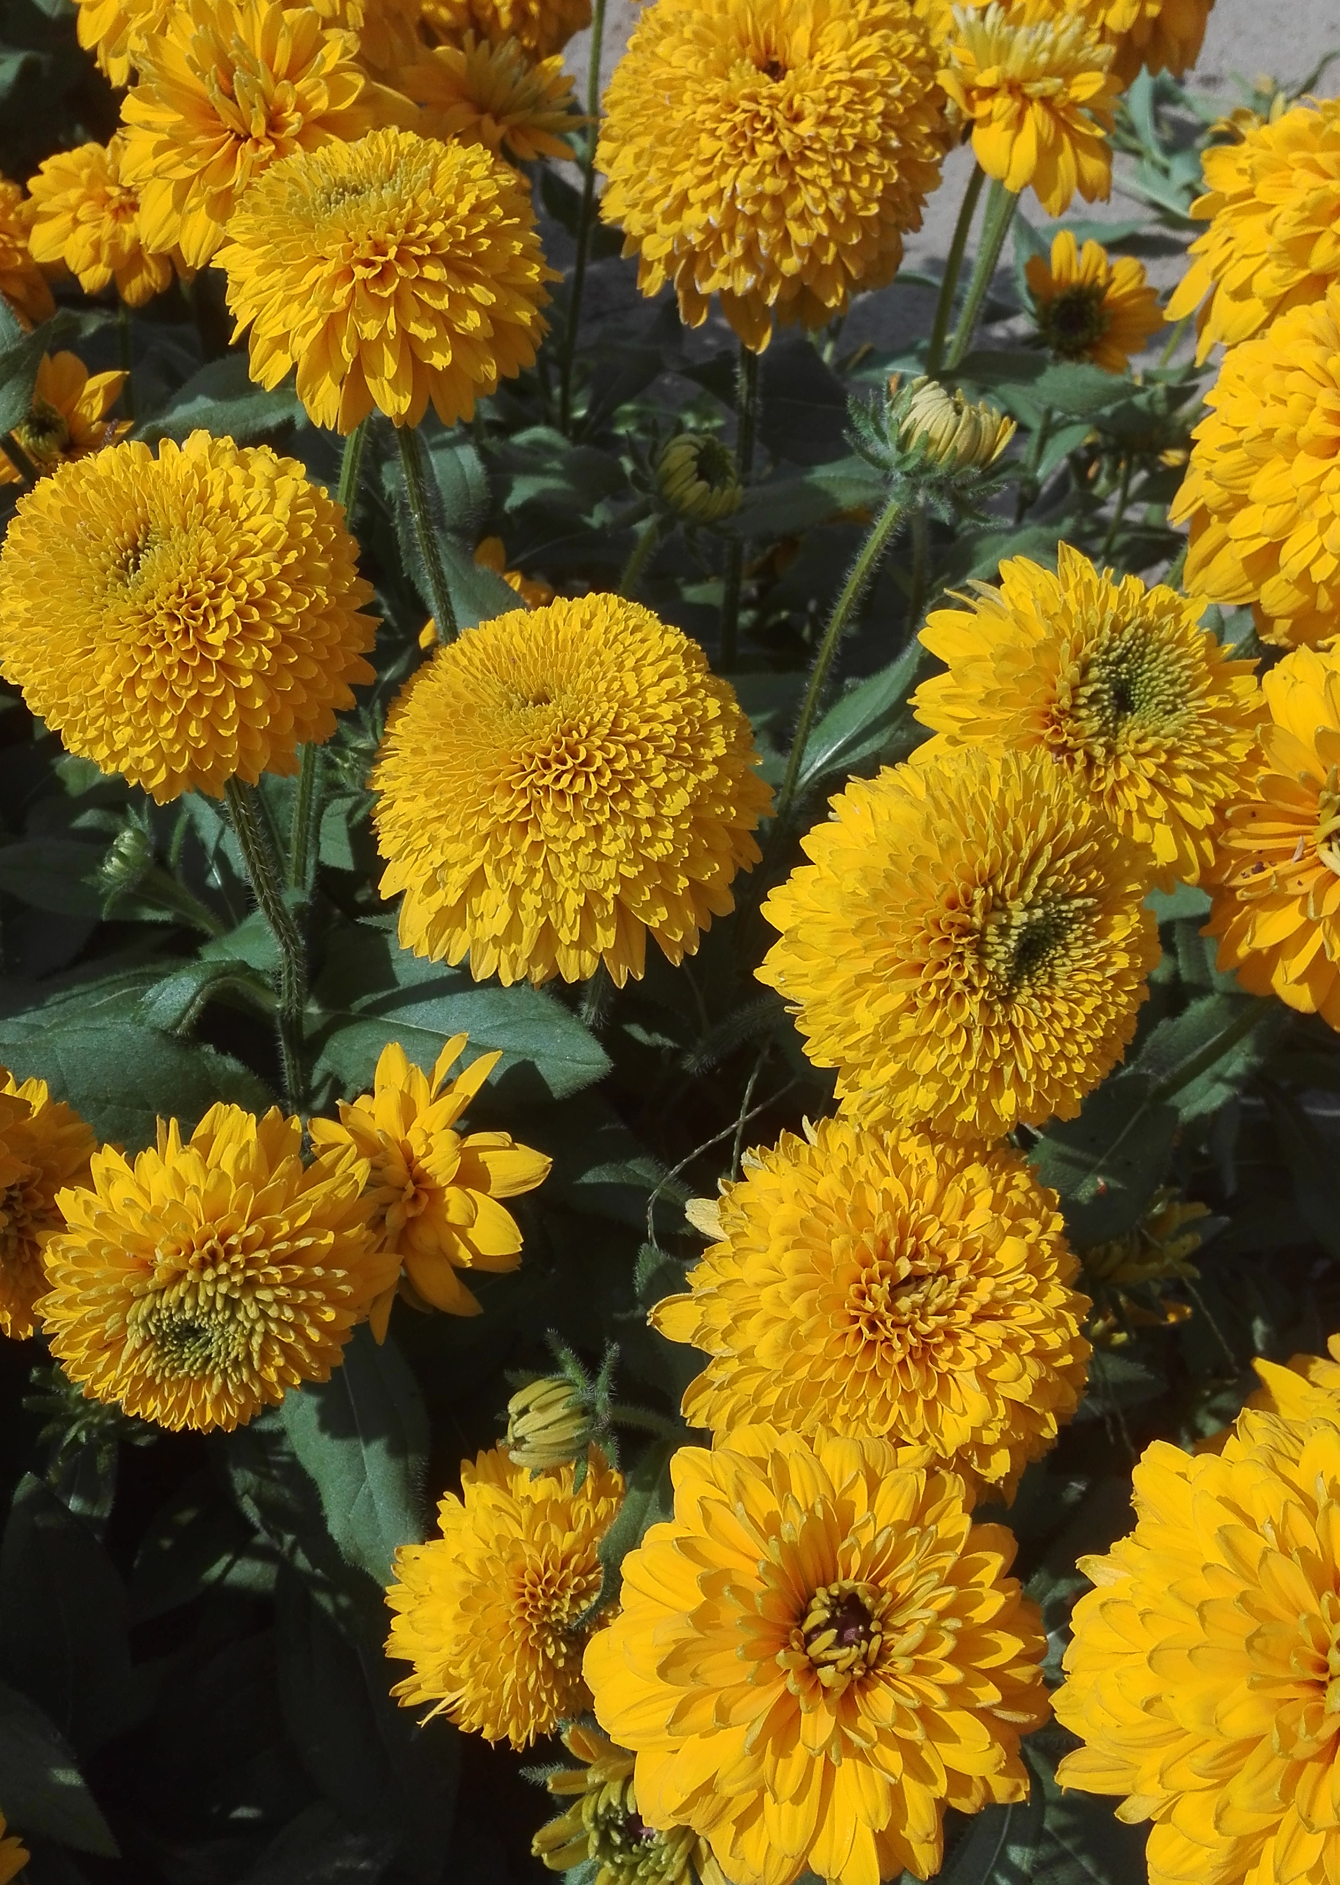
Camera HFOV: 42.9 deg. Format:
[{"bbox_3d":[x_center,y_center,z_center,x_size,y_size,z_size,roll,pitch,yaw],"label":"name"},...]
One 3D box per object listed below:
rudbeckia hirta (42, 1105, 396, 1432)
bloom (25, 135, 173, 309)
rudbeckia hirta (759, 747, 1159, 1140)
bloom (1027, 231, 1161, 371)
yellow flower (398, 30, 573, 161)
[{"bbox_3d":[-0.106,0.077,0.403,0.080,0.080,0.042,0,9,-5],"label":"rudbeckia hirta"},{"bbox_3d":[-0.172,-0.219,0.520,0.052,0.036,0.053,0,75,-6],"label":"bloom"},{"bbox_3d":[0.065,0.000,0.385,0.092,0.064,0.088,0,87,-26],"label":"rudbeckia hirta"},{"bbox_3d":[0.147,-0.222,0.594,0.047,0.047,0.019,0,15,28],"label":"bloom"},{"bbox_3d":[-0.057,-0.264,0.534,0.058,0.029,0.058,0,49,-8],"label":"yellow flower"}]

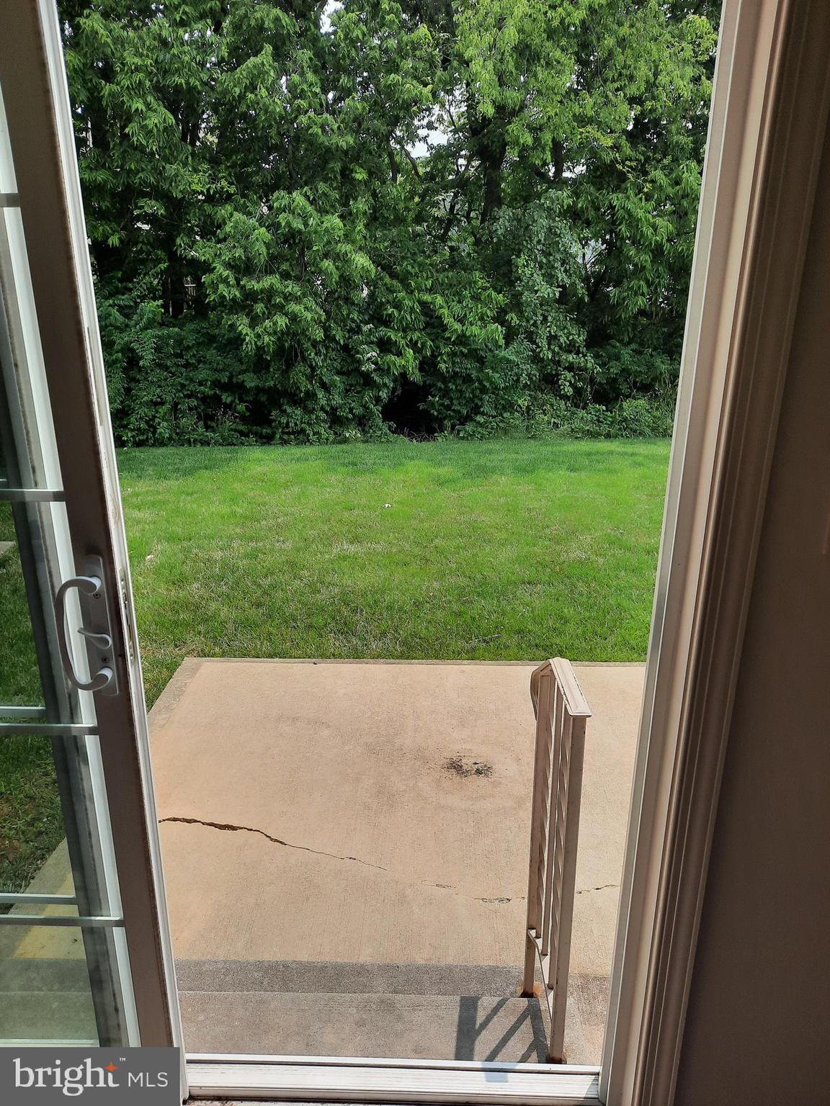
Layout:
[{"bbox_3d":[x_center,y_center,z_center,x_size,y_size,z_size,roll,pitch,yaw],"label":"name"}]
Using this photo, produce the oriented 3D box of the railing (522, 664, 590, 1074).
[{"bbox_3d":[0.321,0.763,1.942,0.046,1.125,0.550,0,17,0],"label":"railing"}]

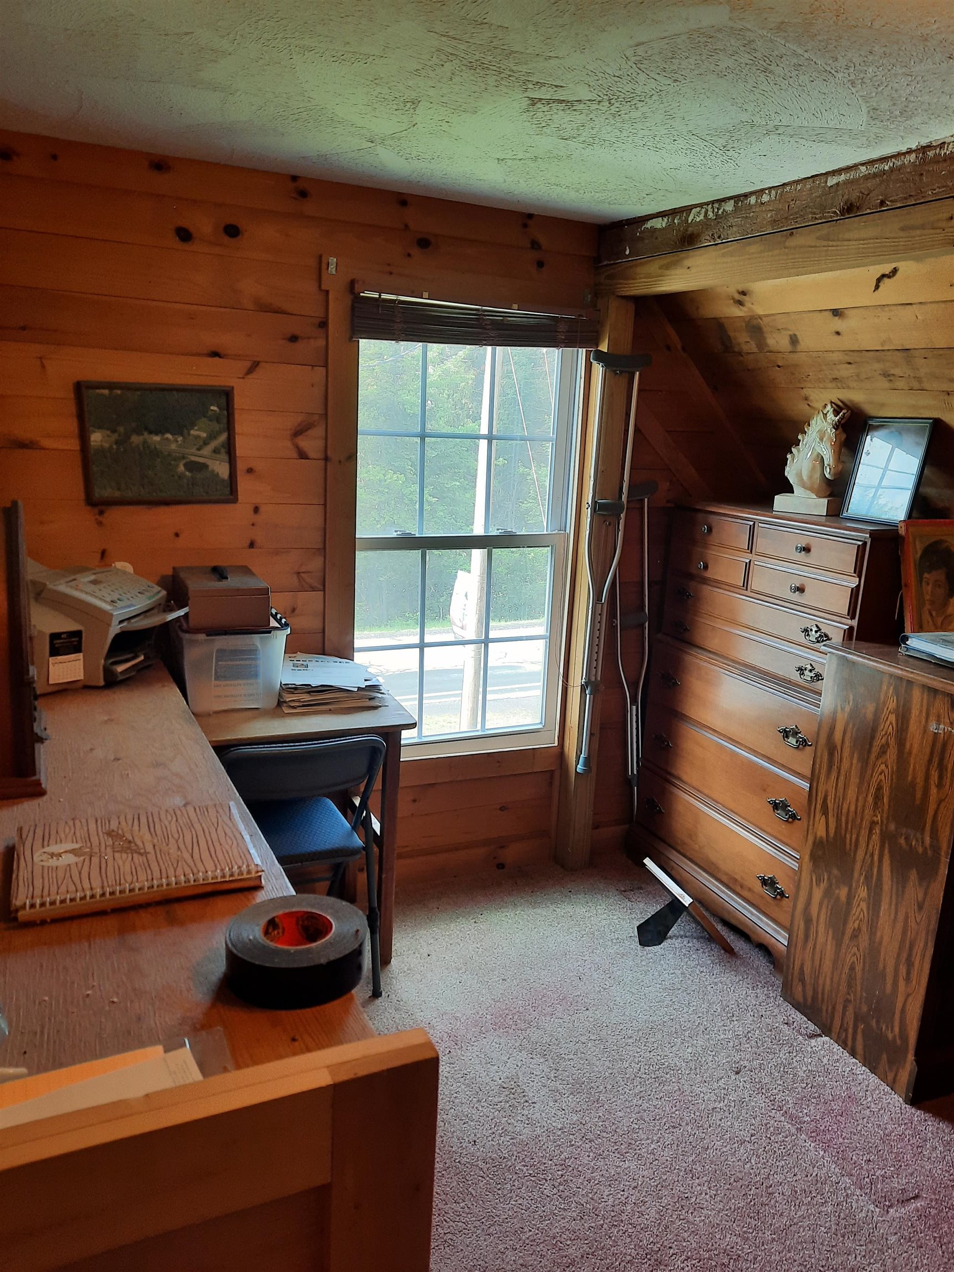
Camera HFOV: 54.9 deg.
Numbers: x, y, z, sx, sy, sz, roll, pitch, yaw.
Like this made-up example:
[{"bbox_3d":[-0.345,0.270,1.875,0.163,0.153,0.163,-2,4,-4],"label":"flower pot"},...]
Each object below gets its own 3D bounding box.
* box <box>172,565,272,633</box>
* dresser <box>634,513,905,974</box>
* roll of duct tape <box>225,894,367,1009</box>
[{"bbox_3d":[-0.729,-0.113,2.640,0.220,0.130,0.290,-3,14,-25],"label":"box"},{"bbox_3d":[1.012,0.269,3.057,0.480,1.328,0.865,-3,14,-25],"label":"dresser"},{"bbox_3d":[-0.198,0.346,1.016,0.152,0.048,0.152,3,13,-1],"label":"roll of duct tape"}]

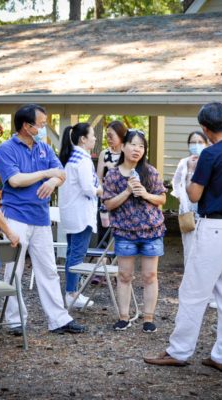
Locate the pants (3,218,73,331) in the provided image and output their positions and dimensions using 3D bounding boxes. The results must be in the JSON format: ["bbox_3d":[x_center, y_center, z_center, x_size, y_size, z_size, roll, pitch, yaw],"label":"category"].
[{"bbox_3d":[-0.535,0.530,7.720,0.480,0.890,0.360,-2,5,-25],"label":"pants"}]

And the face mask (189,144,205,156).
[{"bbox_3d":[0.767,-0.437,9.273,0.145,0.105,0.080,1,4,5],"label":"face mask"}]

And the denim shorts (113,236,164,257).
[{"bbox_3d":[0.220,0.329,8.320,0.370,0.250,0.260,1,4,5],"label":"denim shorts"}]

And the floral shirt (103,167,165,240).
[{"bbox_3d":[0.185,0.020,8.266,0.480,0.580,0.320,2,5,11],"label":"floral shirt"}]

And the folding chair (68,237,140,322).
[{"bbox_3d":[-0.080,0.565,8.510,0.500,0.770,0.460,2,5,19],"label":"folding chair"}]

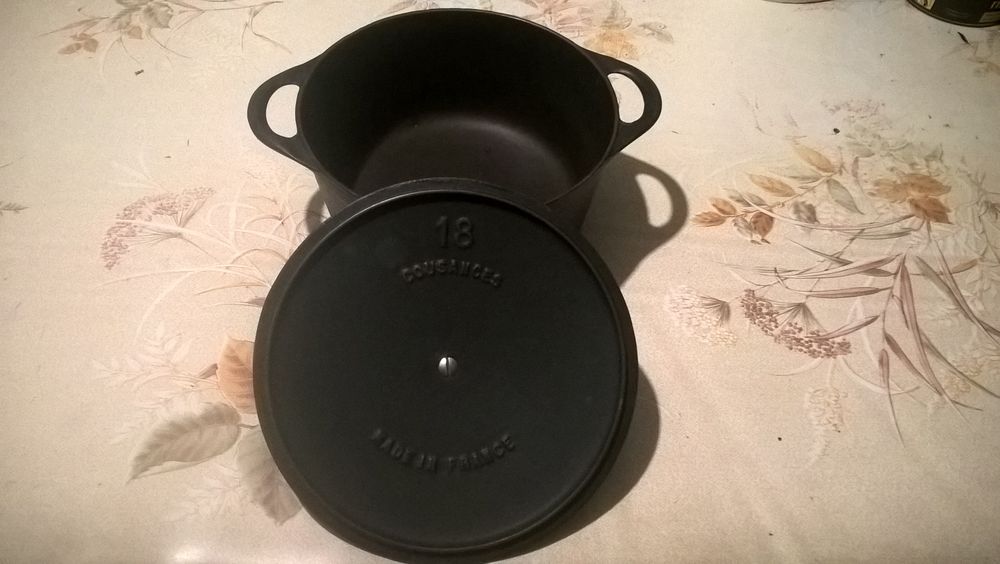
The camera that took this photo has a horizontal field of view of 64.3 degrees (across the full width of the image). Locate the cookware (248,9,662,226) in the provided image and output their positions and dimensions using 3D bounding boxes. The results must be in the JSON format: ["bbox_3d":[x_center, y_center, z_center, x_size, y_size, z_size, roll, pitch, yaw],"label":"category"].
[{"bbox_3d":[-0.025,-0.078,0.507,0.246,0.092,0.190,-2,53,-3],"label":"cookware"}]

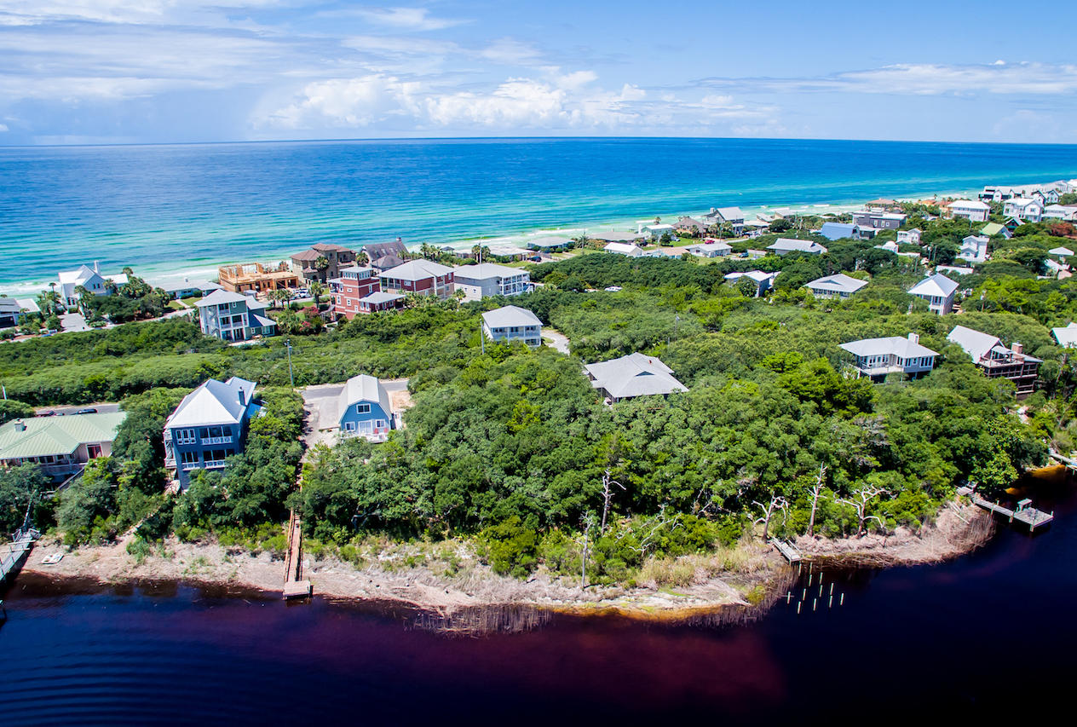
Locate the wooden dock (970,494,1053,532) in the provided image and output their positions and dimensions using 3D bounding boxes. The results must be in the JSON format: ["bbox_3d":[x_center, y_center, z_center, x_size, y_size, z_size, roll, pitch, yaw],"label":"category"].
[{"bbox_3d":[64.510,19.490,83.150,4.500,2.200,7.700,-12,24,-30],"label":"wooden dock"}]

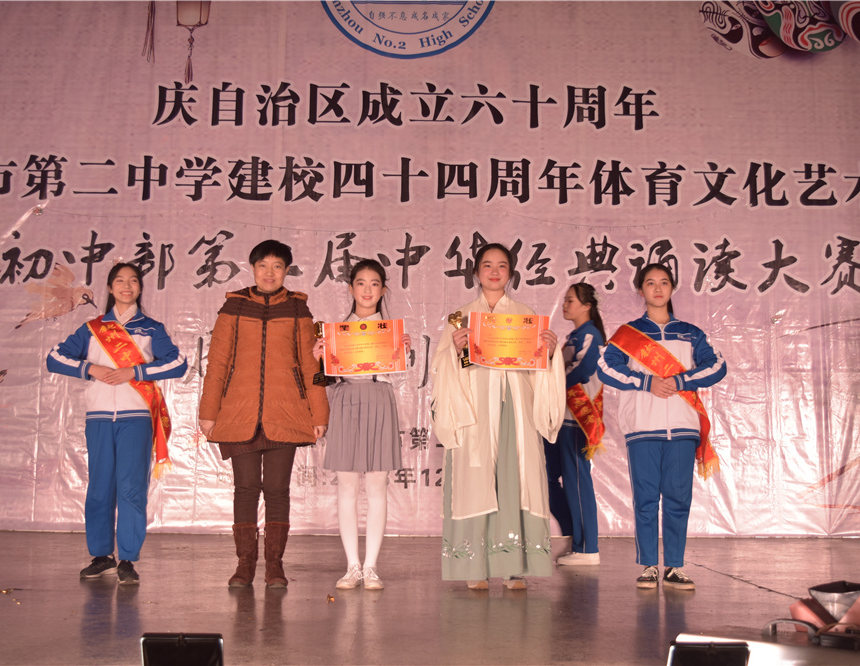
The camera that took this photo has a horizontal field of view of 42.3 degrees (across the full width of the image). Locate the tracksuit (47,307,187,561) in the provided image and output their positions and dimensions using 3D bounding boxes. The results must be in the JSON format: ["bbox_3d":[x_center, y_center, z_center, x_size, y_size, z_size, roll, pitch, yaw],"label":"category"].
[{"bbox_3d":[-1.560,0.492,5.525,0.689,1.263,0.360,1,-6,-8],"label":"tracksuit"}]

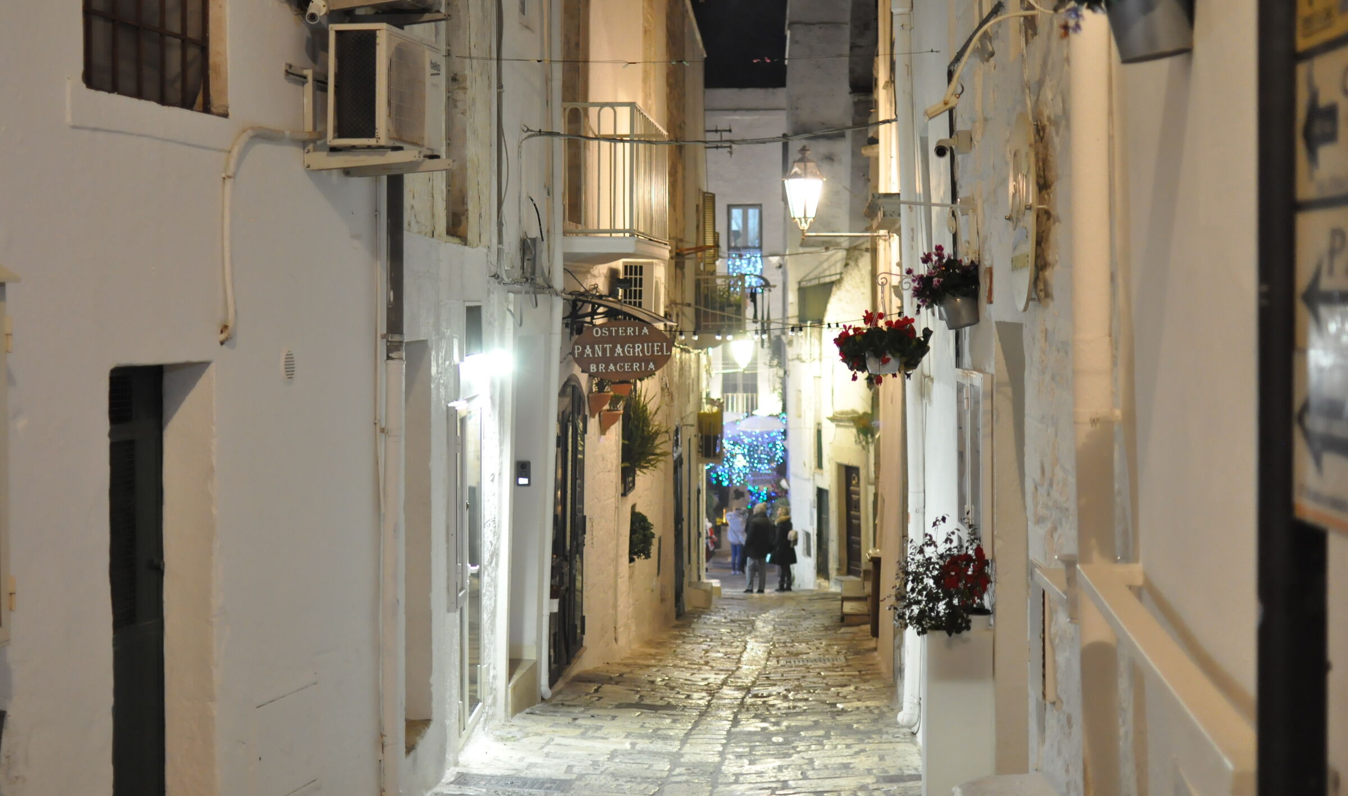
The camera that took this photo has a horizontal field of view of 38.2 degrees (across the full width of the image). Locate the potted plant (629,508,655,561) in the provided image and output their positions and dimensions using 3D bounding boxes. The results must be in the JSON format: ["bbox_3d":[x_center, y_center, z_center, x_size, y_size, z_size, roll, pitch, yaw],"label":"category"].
[{"bbox_3d":[-0.403,1.661,23.600,0.330,0.650,0.480,0,2,6],"label":"potted plant"}]

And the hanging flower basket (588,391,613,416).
[{"bbox_3d":[-0.686,0.059,18.100,0.210,0.240,0.270,0,2,4],"label":"hanging flower basket"}]

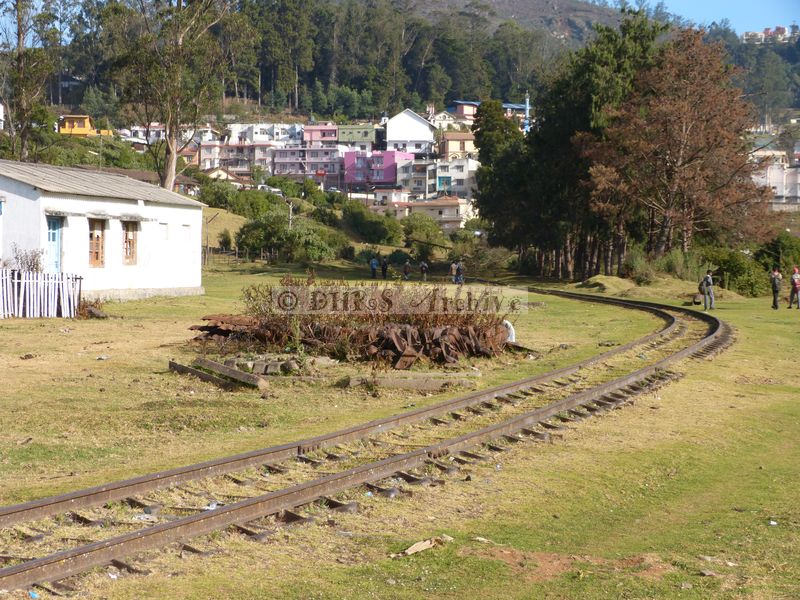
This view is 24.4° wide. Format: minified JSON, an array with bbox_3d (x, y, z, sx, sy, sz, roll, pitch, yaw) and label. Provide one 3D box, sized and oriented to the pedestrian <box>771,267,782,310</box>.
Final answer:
[{"bbox_3d":[15.273,-0.466,75.000,0.500,1.700,0.400,1,1,21],"label":"pedestrian"}]

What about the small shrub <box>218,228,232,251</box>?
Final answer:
[{"bbox_3d":[-16.800,-5.825,178.000,1.350,2.150,1.350,0,1,0],"label":"small shrub"}]

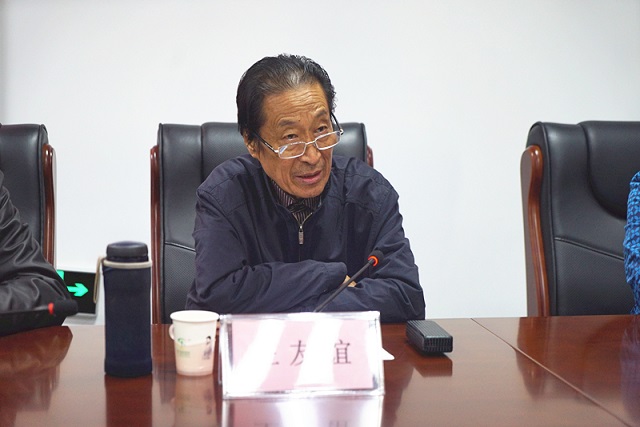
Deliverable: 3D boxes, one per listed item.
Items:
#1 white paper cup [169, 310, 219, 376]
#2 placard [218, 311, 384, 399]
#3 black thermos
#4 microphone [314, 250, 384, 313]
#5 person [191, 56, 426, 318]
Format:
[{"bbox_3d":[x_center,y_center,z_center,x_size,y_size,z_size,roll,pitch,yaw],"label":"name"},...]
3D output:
[{"bbox_3d":[-0.184,0.191,1.806,0.073,0.085,0.073,0,6,0],"label":"white paper cup"},{"bbox_3d":[-0.025,0.190,1.718,0.221,0.105,0.082,-1,7,-6],"label":"placard"},{"bbox_3d":[-0.278,0.136,1.799,0.070,0.195,0.070,0,6,0],"label":"black thermos"},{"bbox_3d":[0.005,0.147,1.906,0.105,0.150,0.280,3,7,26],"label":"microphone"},{"bbox_3d":[-0.022,0.304,2.392,0.490,1.210,0.660,-1,7,-7],"label":"person"}]

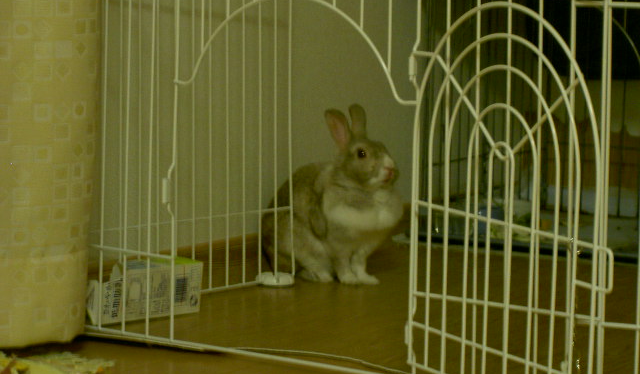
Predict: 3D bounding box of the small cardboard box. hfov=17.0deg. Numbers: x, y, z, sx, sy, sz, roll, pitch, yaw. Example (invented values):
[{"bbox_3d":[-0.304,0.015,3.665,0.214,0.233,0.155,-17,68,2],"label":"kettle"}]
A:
[{"bbox_3d":[-0.270,0.147,3.049,0.200,0.070,0.069,-5,9,-37],"label":"small cardboard box"}]

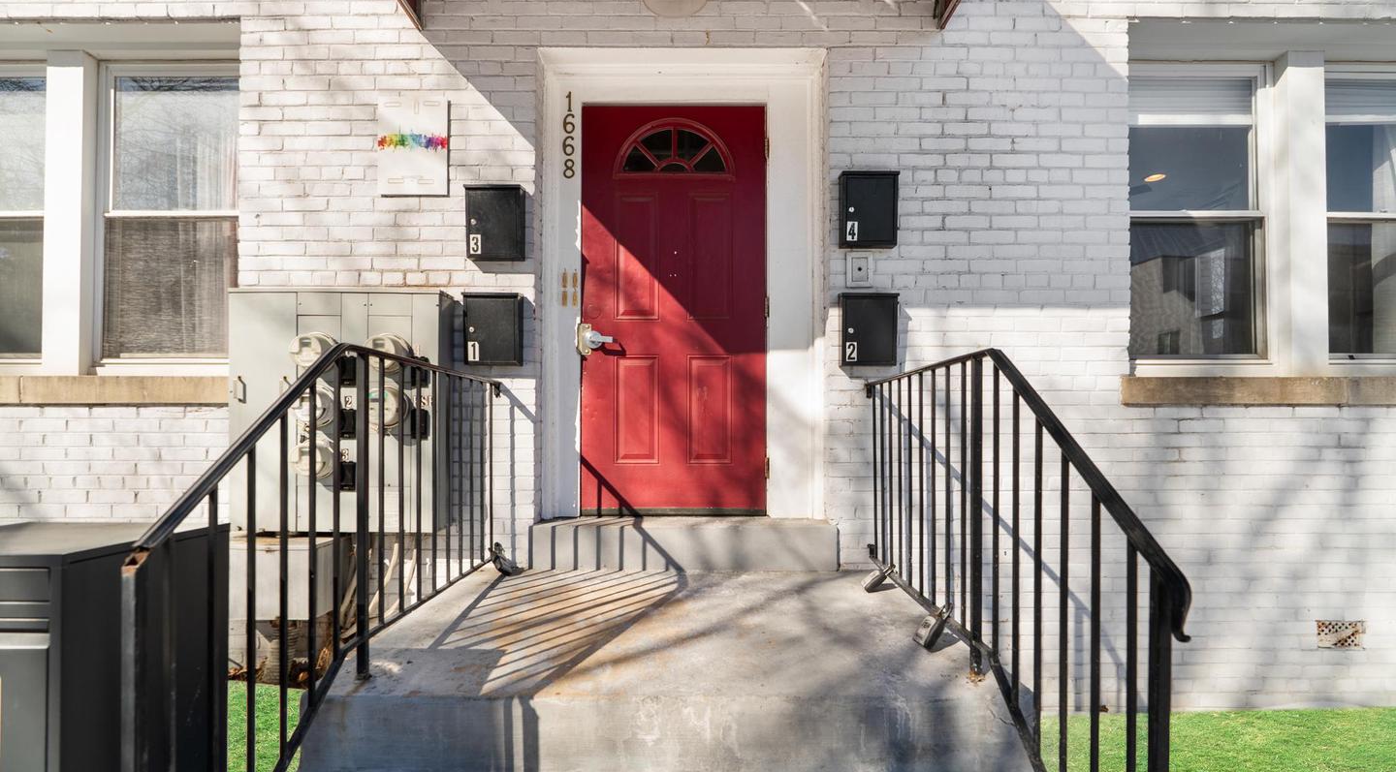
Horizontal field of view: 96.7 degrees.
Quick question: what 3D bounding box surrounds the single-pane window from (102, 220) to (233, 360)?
[{"bbox_3d":[-2.670,-0.507,3.200,0.780,0.720,0.050,0,-2,0],"label":"single-pane window"}]

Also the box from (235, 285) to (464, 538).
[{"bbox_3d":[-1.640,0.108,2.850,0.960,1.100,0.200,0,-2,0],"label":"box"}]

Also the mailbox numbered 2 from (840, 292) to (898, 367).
[{"bbox_3d":[0.793,-0.260,2.900,0.250,0.335,0.105,0,-2,0],"label":"mailbox numbered 2"}]

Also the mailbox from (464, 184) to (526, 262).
[{"bbox_3d":[-0.943,-0.757,2.900,0.250,0.335,0.105,0,-2,0],"label":"mailbox"}]

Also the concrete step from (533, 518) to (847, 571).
[{"bbox_3d":[-0.065,0.760,3.040,1.475,0.246,0.190,0,-2,0],"label":"concrete step"}]

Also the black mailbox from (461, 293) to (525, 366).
[{"bbox_3d":[-0.950,-0.262,2.900,0.250,0.335,0.105,0,-2,0],"label":"black mailbox"}]

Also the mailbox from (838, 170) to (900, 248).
[{"bbox_3d":[0.793,-0.815,2.900,0.250,0.335,0.105,0,-2,0],"label":"mailbox"}]

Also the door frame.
[{"bbox_3d":[-0.070,-0.500,3.020,1.360,2.250,0.150,0,-2,0],"label":"door frame"}]

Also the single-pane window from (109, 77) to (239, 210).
[{"bbox_3d":[-2.665,-1.259,3.220,0.750,0.700,0.050,0,-2,0],"label":"single-pane window"}]

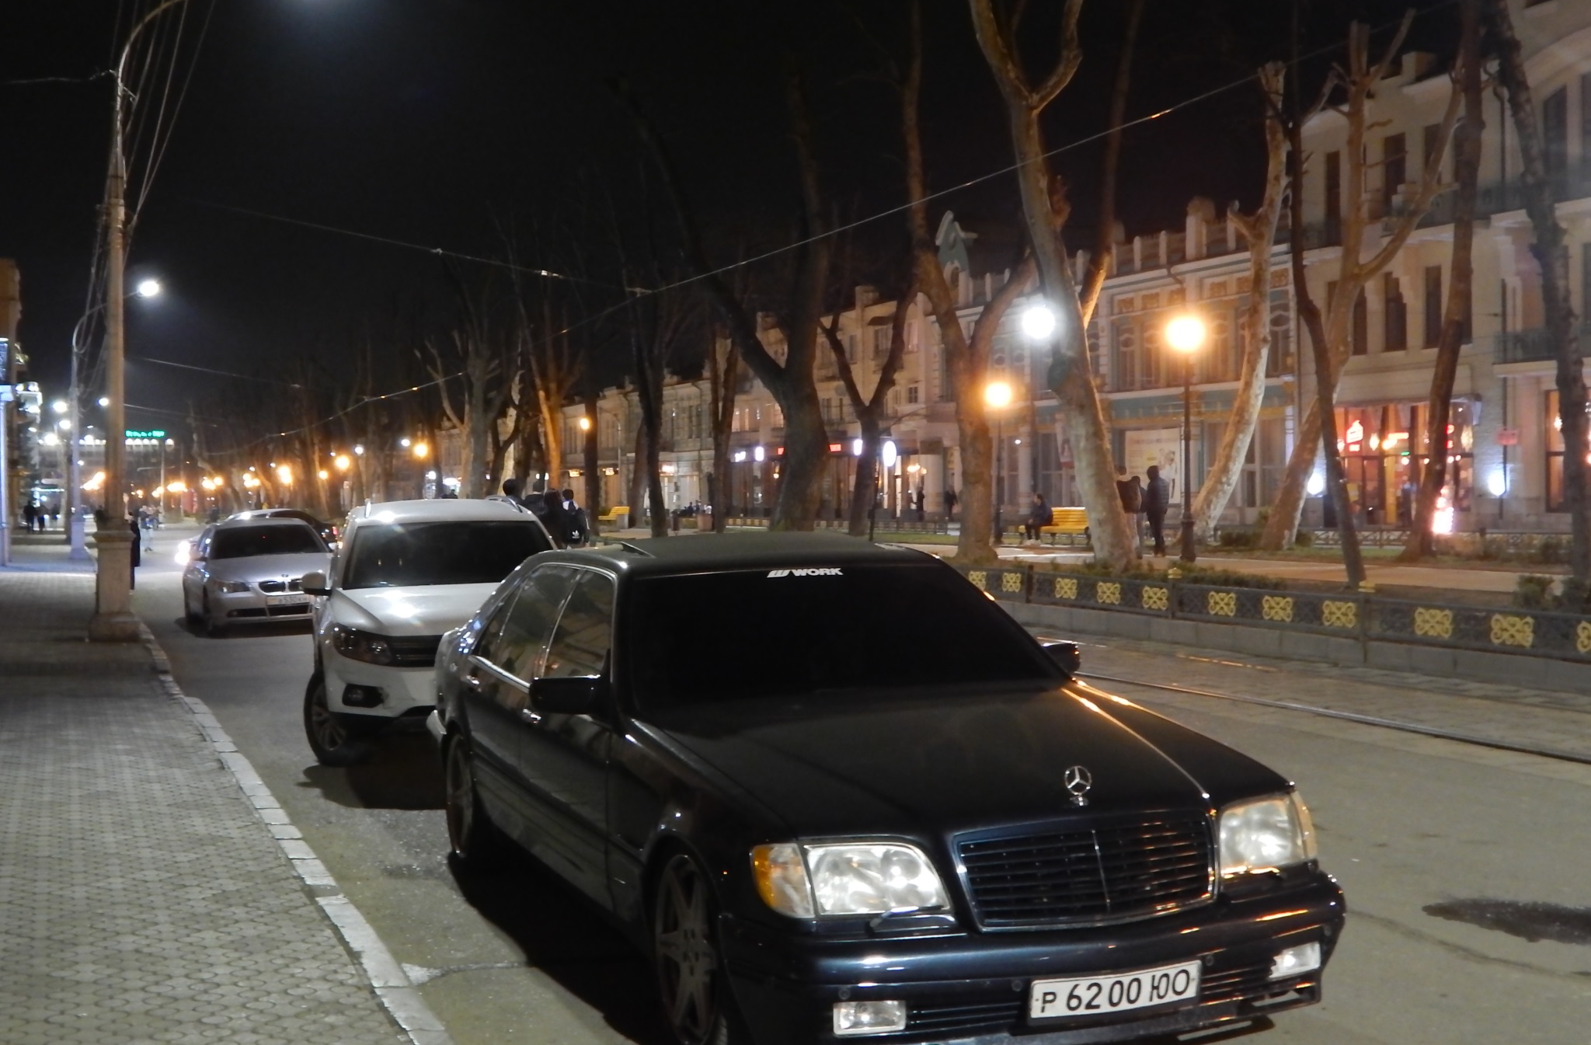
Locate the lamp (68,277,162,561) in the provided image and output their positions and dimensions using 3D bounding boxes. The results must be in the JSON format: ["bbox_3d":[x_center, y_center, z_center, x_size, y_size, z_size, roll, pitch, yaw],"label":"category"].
[{"bbox_3d":[-19.750,-3.030,50.400,2.600,8.200,0.550,0,1,-23],"label":"lamp"}]

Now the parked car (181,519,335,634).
[{"bbox_3d":[-7.320,0.650,24.000,1.850,1.470,4.840,-3,2,-23],"label":"parked car"}]

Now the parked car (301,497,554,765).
[{"bbox_3d":[-2.516,0.686,12.581,1.820,1.690,4.430,-1,1,-14],"label":"parked car"}]

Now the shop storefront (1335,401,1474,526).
[{"bbox_3d":[19.500,-1.900,56.100,0.700,4.000,6.300,0,1,-23],"label":"shop storefront"}]

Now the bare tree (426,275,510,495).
[{"bbox_3d":[-12.750,-4.850,68.000,3.300,10.300,2.900,0,1,0],"label":"bare tree"}]

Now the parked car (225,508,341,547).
[{"bbox_3d":[-13.800,0.400,45.000,1.770,1.460,4.500,0,1,26],"label":"parked car"}]

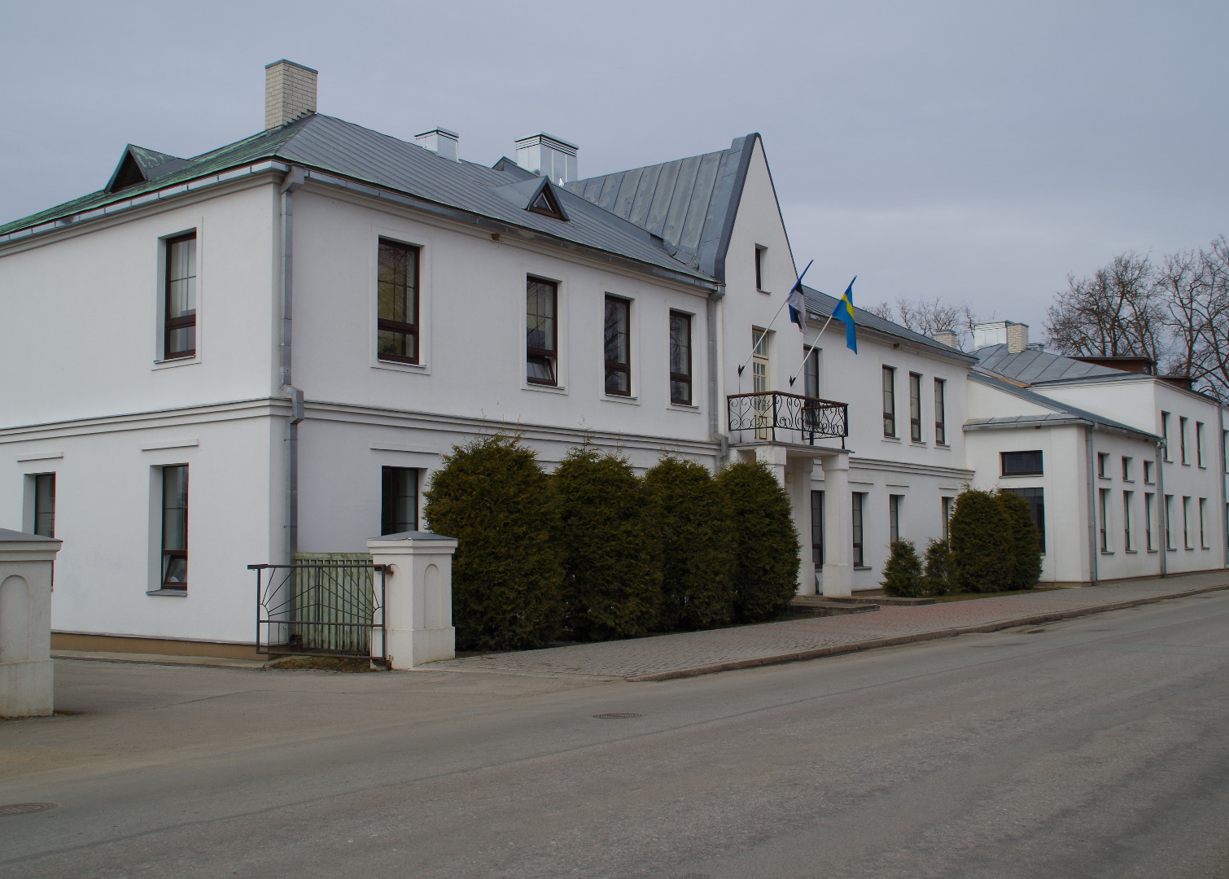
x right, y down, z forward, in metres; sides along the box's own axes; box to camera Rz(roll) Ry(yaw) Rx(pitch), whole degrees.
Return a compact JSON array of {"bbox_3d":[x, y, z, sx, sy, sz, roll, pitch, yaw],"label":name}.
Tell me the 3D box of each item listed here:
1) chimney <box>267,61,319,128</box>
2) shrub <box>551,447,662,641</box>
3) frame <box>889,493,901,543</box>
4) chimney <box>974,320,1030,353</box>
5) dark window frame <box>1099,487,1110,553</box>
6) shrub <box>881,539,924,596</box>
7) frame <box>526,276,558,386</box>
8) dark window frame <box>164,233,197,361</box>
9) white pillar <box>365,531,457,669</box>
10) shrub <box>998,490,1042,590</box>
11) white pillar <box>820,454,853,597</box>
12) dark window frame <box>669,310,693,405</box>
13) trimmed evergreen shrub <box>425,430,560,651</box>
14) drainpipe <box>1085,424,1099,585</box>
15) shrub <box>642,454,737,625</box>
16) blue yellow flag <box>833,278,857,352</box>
[{"bbox_3d":[-6.840,-7.161,28.033,0.560,1.420,0.950,-4,-5,35],"label":"chimney"},{"bbox_3d":[-0.344,1.762,22.895,2.160,3.210,2.160,-1,-5,0],"label":"shrub"},{"bbox_3d":[7.566,2.503,36.184,0.100,1.940,0.920,-4,-6,37],"label":"frame"},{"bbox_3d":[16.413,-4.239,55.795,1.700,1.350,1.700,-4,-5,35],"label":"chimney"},{"bbox_3d":[14.738,2.436,40.075,0.150,1.950,1.280,-4,-5,35],"label":"dark window frame"},{"bbox_3d":[6.879,3.039,31.644,1.000,1.400,1.000,-4,-6,36],"label":"shrub"},{"bbox_3d":[-1.411,-1.990,24.625,0.100,2.020,1.000,-4,-6,37],"label":"frame"},{"bbox_3d":[-6.656,-2.216,20.636,0.980,1.970,0.120,-4,-6,36],"label":"dark window frame"},{"bbox_3d":[-2.812,2.206,18.537,0.890,1.850,0.890,-4,-6,36],"label":"white pillar"},{"bbox_3d":[10.879,2.719,36.439,1.600,2.750,1.600,-4,-6,36],"label":"shrub"},{"bbox_3d":[5.149,2.001,30.967,0.480,3.310,0.500,-4,-6,36],"label":"white pillar"},{"bbox_3d":[1.343,-1.714,28.249,0.100,2.010,0.980,-4,-6,37],"label":"dark window frame"},{"bbox_3d":[-1.758,1.490,18.991,1.900,2.950,1.900,-1,-4,0],"label":"trimmed evergreen shrub"},{"bbox_3d":[13.907,1.999,38.585,0.200,4.700,0.200,-4,-5,35],"label":"drainpipe"},{"bbox_3d":[1.185,1.922,24.907,2.160,3.189,2.160,-1,-5,0],"label":"shrub"},{"bbox_3d":[5.267,-2.802,30.257,0.600,1.740,0.220,-4,-5,35],"label":"blue yellow flag"}]

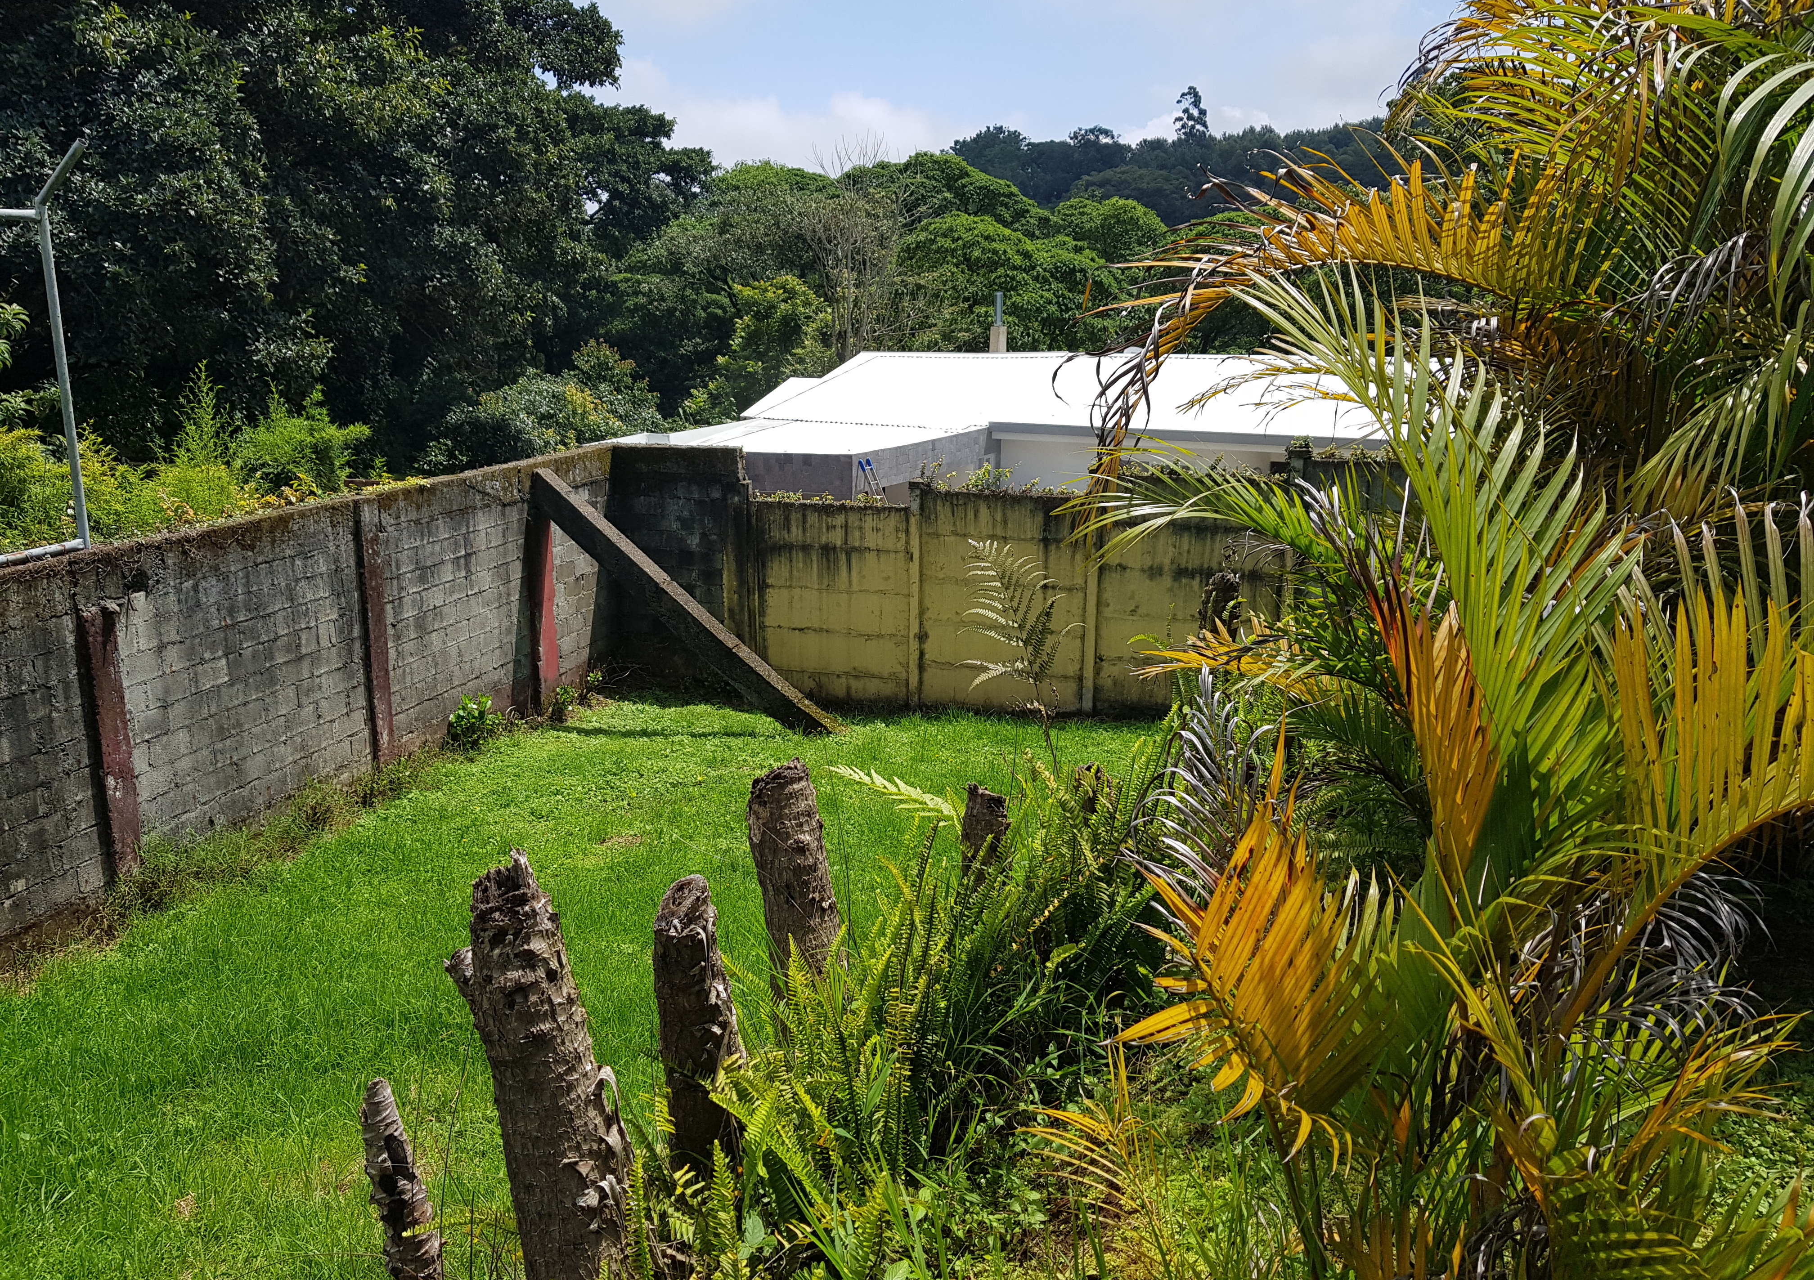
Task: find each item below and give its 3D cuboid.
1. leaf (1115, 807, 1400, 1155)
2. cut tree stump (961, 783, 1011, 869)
[{"bbox_3d":[0.756,0.732,2.950,0.560,0.680,0.360,3,13,15],"label":"leaf"},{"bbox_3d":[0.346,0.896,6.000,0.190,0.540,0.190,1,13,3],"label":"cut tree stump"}]

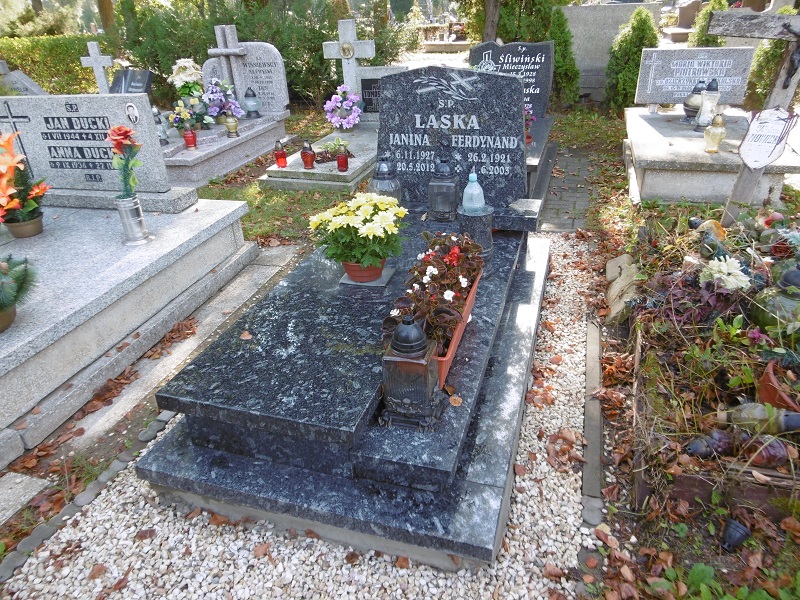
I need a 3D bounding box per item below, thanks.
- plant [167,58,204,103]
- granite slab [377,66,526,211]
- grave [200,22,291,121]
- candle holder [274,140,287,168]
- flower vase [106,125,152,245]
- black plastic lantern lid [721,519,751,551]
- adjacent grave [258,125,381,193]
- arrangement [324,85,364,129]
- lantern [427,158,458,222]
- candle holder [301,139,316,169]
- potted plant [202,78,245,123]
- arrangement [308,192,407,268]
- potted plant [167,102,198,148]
[{"bbox_3d":[-2.382,-2.334,6.148,0.395,0.603,0.374,7,28,16],"label":"plant"},{"bbox_3d":[0.262,-0.810,2.751,0.784,0.655,0.101,6,29,16],"label":"granite slab"},{"bbox_3d":[-1.689,-2.532,6.107,1.042,0.896,0.179,6,29,16],"label":"grave"},{"bbox_3d":[-0.955,-1.157,4.405,0.087,0.204,0.087,6,29,16],"label":"candle holder"},{"bbox_3d":[-1.198,-0.501,2.454,0.185,0.521,0.151,6,29,16],"label":"flower vase"},{"bbox_3d":[0.919,0.652,1.526,0.063,0.063,0.076,25,56,41],"label":"black plastic lantern lid"},{"bbox_3d":[-0.535,-1.292,5.024,0.823,0.157,1.646,6,29,16],"label":"adjacent grave"},{"bbox_3d":[-0.590,-2.111,6.077,0.426,0.478,0.177,7,28,16],"label":"arrangement"},{"bbox_3d":[0.222,-0.536,2.685,0.118,0.286,0.118,6,29,16],"label":"lantern"},{"bbox_3d":[-0.726,-1.140,4.344,0.107,0.213,0.107,-2,27,1],"label":"candle holder"},{"bbox_3d":[-1.903,-2.148,5.994,0.395,0.437,0.333,7,28,16],"label":"potted plant"},{"bbox_3d":[-0.139,-0.224,2.055,0.353,0.314,0.342,-2,27,1],"label":"arrangement"},{"bbox_3d":[-2.156,-1.833,5.534,0.291,0.374,0.270,7,28,16],"label":"potted plant"}]

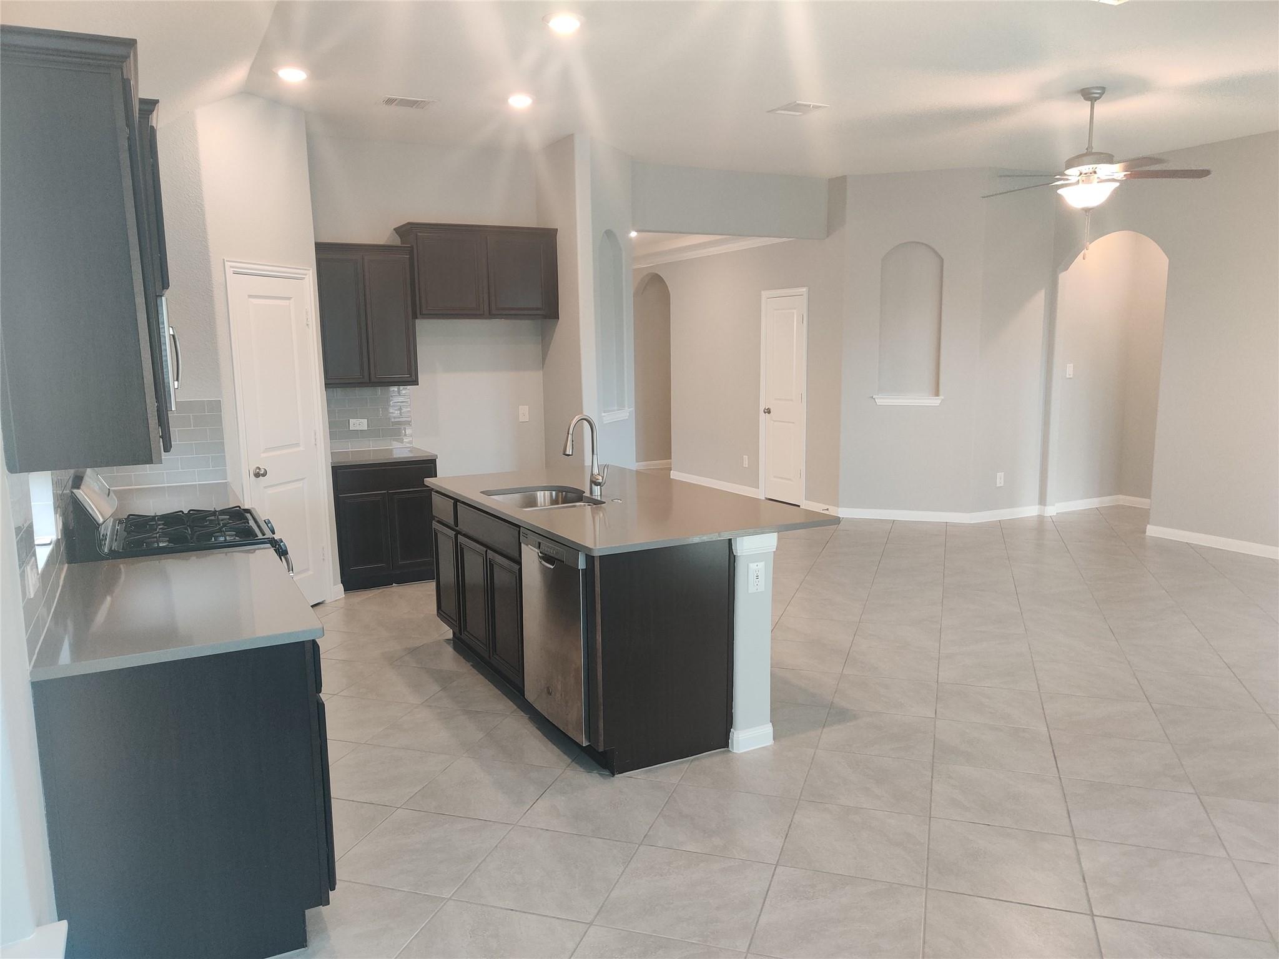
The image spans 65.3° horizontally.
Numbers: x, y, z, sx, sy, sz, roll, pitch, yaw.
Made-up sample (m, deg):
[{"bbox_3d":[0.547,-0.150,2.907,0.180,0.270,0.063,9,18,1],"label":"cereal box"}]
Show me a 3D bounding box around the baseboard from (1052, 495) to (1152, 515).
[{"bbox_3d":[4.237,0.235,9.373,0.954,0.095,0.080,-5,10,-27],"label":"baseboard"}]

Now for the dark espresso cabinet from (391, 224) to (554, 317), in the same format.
[{"bbox_3d":[-1.164,-1.490,7.232,1.100,0.640,0.385,-5,10,-27],"label":"dark espresso cabinet"}]

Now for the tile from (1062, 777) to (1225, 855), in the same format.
[{"bbox_3d":[1.750,1.178,3.511,0.457,0.010,0.457,2,9,17],"label":"tile"}]

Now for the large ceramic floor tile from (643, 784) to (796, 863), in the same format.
[{"bbox_3d":[0.295,1.218,3.536,0.465,0.010,0.465,2,9,17],"label":"large ceramic floor tile"}]

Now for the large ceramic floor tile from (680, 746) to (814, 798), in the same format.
[{"bbox_3d":[0.431,1.135,3.924,0.457,0.010,0.457,2,9,17],"label":"large ceramic floor tile"}]

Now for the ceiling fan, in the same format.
[{"bbox_3d":[2.553,-1.866,5.628,1.290,0.675,1.290,2,9,17],"label":"ceiling fan"}]

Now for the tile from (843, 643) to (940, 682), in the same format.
[{"bbox_3d":[1.285,0.950,5.091,0.457,0.010,0.457,2,9,17],"label":"tile"}]

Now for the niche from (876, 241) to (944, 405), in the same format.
[{"bbox_3d":[2.373,-1.363,8.772,0.570,1.415,0.140,2,9,17],"label":"niche"}]

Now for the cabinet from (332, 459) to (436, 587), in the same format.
[{"bbox_3d":[-1.818,0.272,6.931,0.695,0.875,0.610,-5,10,-28],"label":"cabinet"}]

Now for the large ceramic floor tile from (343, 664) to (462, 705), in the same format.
[{"bbox_3d":[-1.189,1.013,4.981,0.465,0.010,0.465,2,9,17],"label":"large ceramic floor tile"}]

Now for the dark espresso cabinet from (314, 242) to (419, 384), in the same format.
[{"bbox_3d":[-1.876,-1.110,6.804,0.620,0.930,0.340,-5,10,-27],"label":"dark espresso cabinet"}]

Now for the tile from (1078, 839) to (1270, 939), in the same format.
[{"bbox_3d":[1.635,1.268,3.105,0.462,0.010,0.462,2,9,17],"label":"tile"}]

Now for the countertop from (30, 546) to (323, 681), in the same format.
[{"bbox_3d":[-1.440,0.373,3.118,0.675,0.034,1.160,-5,10,-27],"label":"countertop"}]

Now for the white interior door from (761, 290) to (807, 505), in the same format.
[{"bbox_3d":[1.399,-0.799,9.751,0.050,2.070,0.740,-5,10,-27],"label":"white interior door"}]

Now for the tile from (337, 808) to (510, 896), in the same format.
[{"bbox_3d":[-0.725,1.238,3.329,0.457,0.010,0.457,2,9,17],"label":"tile"}]

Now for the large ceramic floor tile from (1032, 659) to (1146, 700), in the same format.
[{"bbox_3d":[2.165,0.979,4.816,0.457,0.010,0.457,2,9,17],"label":"large ceramic floor tile"}]

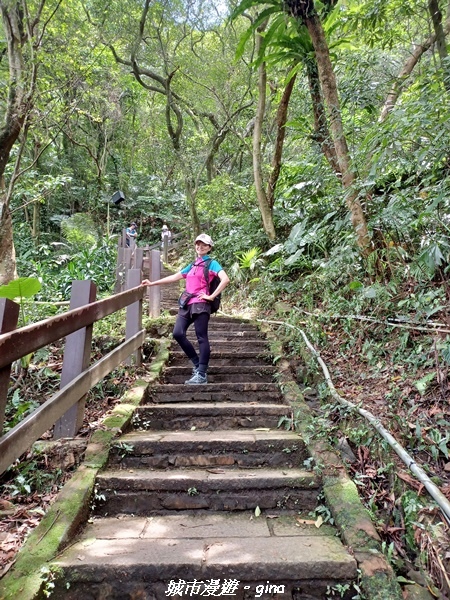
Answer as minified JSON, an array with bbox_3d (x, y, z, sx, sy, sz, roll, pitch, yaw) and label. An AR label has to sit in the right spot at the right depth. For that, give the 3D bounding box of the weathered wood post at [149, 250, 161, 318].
[{"bbox_3d":[-1.128,-0.267,6.914,0.125,1.087,0.125,5,-12,-27],"label":"weathered wood post"}]

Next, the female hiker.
[{"bbox_3d":[-0.415,0.077,4.613,0.900,1.600,0.500,-5,-12,25],"label":"female hiker"}]

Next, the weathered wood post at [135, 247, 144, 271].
[{"bbox_3d":[-1.562,-0.445,7.914,0.130,1.031,0.130,2,-11,-12],"label":"weathered wood post"}]

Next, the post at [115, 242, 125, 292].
[{"bbox_3d":[-2.297,-0.653,9.478,0.130,1.077,0.130,3,-11,-15],"label":"post"}]

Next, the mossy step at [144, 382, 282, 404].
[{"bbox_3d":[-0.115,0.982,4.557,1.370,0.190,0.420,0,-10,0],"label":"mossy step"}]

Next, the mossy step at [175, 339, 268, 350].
[{"bbox_3d":[-0.045,0.682,6.149,1.280,0.170,0.380,0,-10,0],"label":"mossy step"}]

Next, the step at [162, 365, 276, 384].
[{"bbox_3d":[-0.050,0.915,5.241,1.340,0.190,0.400,0,-10,0],"label":"step"}]

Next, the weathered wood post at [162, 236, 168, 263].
[{"bbox_3d":[-2.017,-1.717,14.760,0.135,1.004,0.135,3,-11,-15],"label":"weathered wood post"}]

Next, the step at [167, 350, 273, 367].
[{"bbox_3d":[-0.050,0.782,5.673,1.320,0.185,0.380,0,-10,0],"label":"step"}]

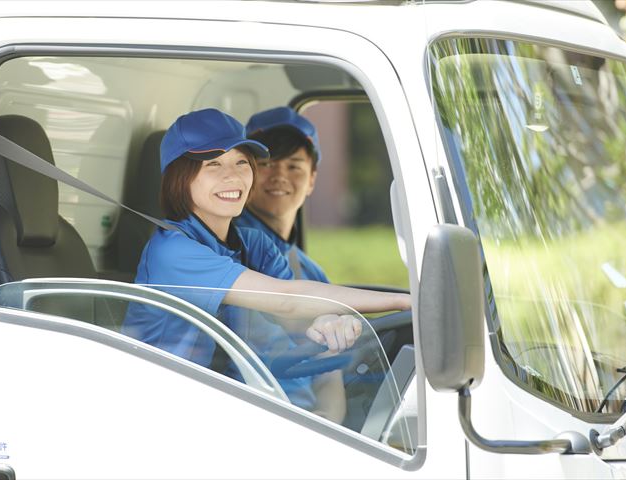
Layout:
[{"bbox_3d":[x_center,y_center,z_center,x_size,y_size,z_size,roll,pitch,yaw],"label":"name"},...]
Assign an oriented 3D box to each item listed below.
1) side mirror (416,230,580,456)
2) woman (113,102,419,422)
[{"bbox_3d":[0.359,0.190,7.650,0.230,0.440,0.270,0,0,26],"label":"side mirror"},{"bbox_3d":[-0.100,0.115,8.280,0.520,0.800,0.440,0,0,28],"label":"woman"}]

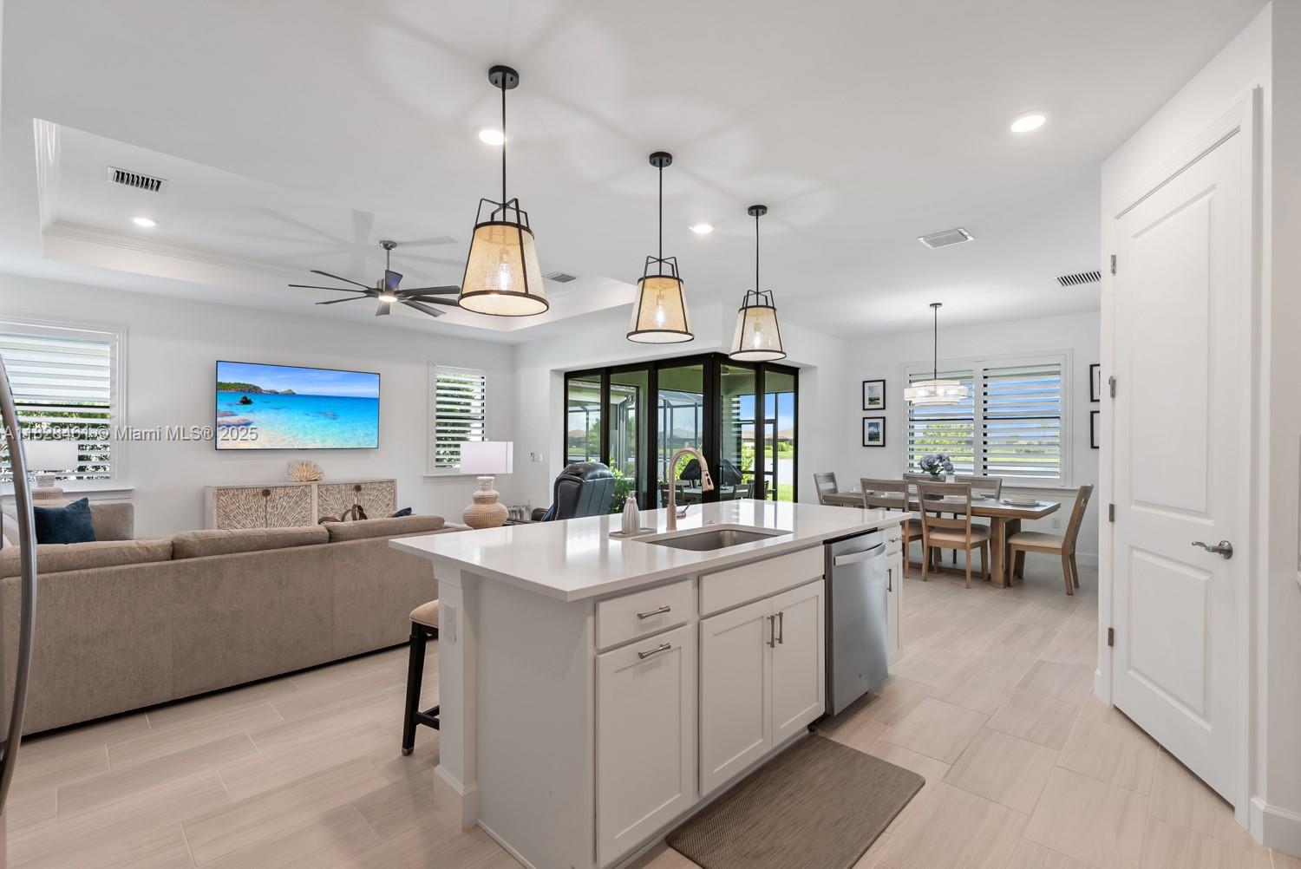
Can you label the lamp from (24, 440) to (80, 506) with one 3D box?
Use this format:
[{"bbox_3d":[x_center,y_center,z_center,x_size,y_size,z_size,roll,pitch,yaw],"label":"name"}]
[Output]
[{"bbox_3d":[-5.322,0.428,5.100,0.420,0.740,0.420,0,-1,45],"label":"lamp"}]

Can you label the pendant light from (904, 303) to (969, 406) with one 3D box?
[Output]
[{"bbox_3d":[2.971,-0.838,6.027,0.660,1.038,0.660,0,-1,44],"label":"pendant light"}]

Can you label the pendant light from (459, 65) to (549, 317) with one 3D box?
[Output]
[{"bbox_3d":[-0.575,-0.963,2.272,0.345,0.918,0.345,0,-1,0],"label":"pendant light"}]

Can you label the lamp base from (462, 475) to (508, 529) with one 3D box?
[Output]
[{"bbox_3d":[-1.343,0.566,4.720,0.370,0.460,0.370,0,-1,45],"label":"lamp base"}]

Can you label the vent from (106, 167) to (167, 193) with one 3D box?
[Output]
[{"bbox_3d":[-3.514,-1.733,3.965,0.300,0.025,0.310,0,-1,45],"label":"vent"}]

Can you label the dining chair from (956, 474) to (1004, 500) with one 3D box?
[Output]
[{"bbox_3d":[3.465,0.940,6.243,0.470,0.960,0.580,0,-1,45],"label":"dining chair"}]

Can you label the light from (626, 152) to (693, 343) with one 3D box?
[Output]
[{"bbox_3d":[0.054,-0.952,2.934,0.345,0.918,0.345,0,-1,0],"label":"light"}]

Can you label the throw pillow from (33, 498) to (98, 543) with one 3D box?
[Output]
[{"bbox_3d":[-4.298,0.657,4.200,0.150,0.430,0.430,-13,-2,8],"label":"throw pillow"}]

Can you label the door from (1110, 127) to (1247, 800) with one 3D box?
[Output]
[{"bbox_3d":[2.221,0.123,2.478,0.045,2.430,0.885,0,-1,16],"label":"door"}]

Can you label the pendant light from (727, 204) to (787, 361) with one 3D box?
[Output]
[{"bbox_3d":[0.675,-0.952,3.651,0.360,0.942,0.360,0,-1,0],"label":"pendant light"}]

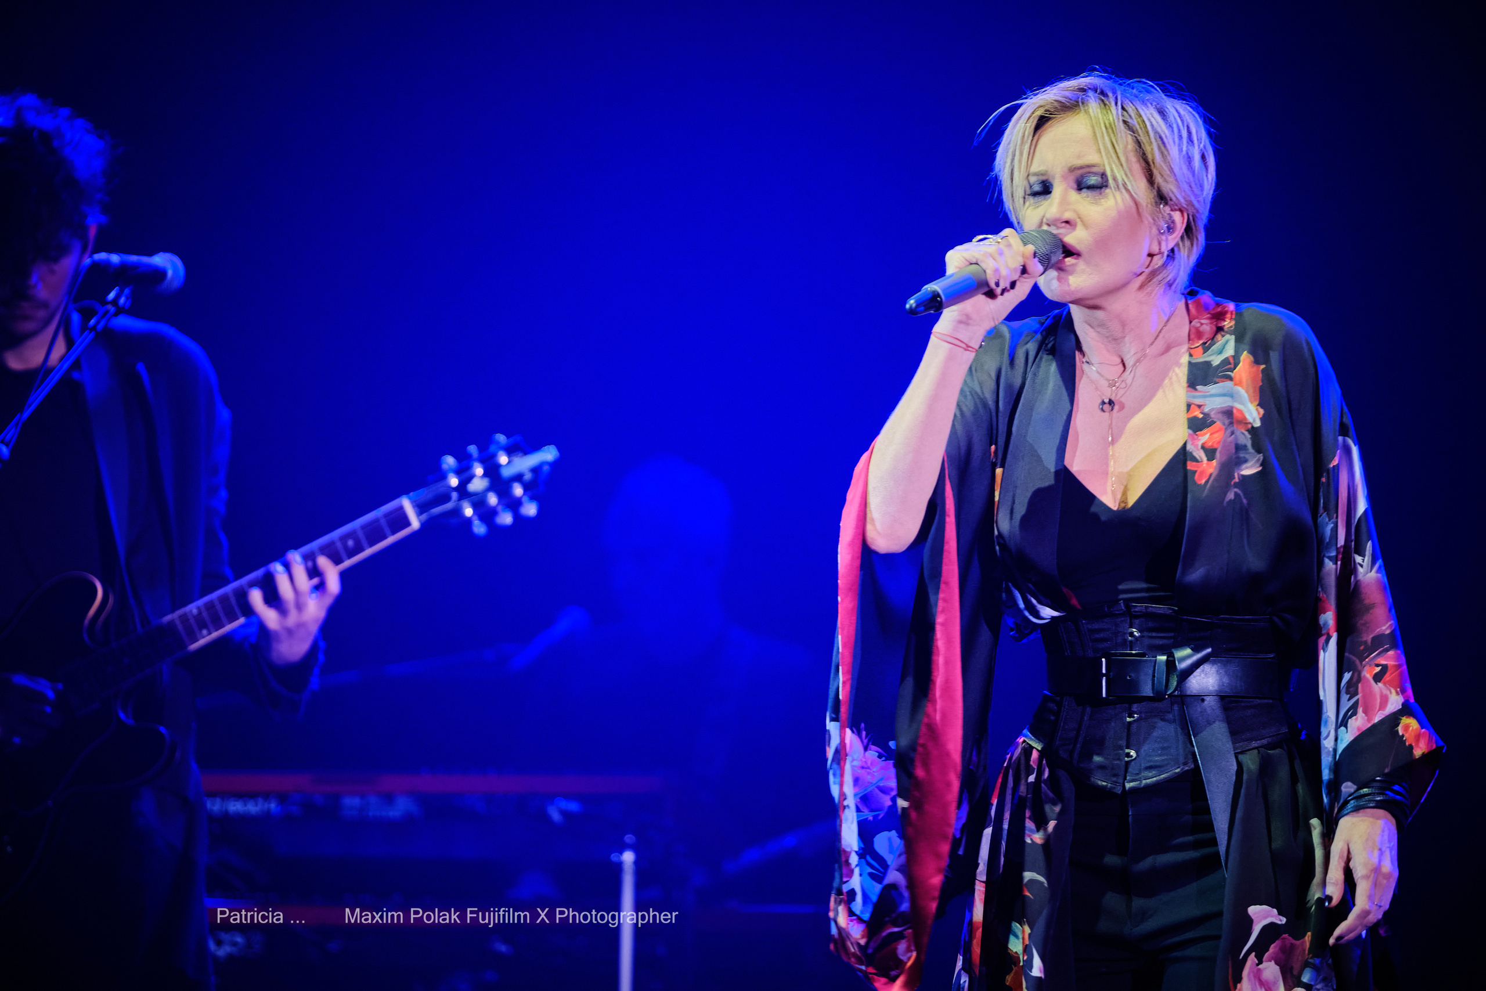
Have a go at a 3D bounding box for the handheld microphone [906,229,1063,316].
[{"bbox_3d":[0.253,-0.231,9.200,0.048,0.048,0.230,-2,15,46],"label":"handheld microphone"}]

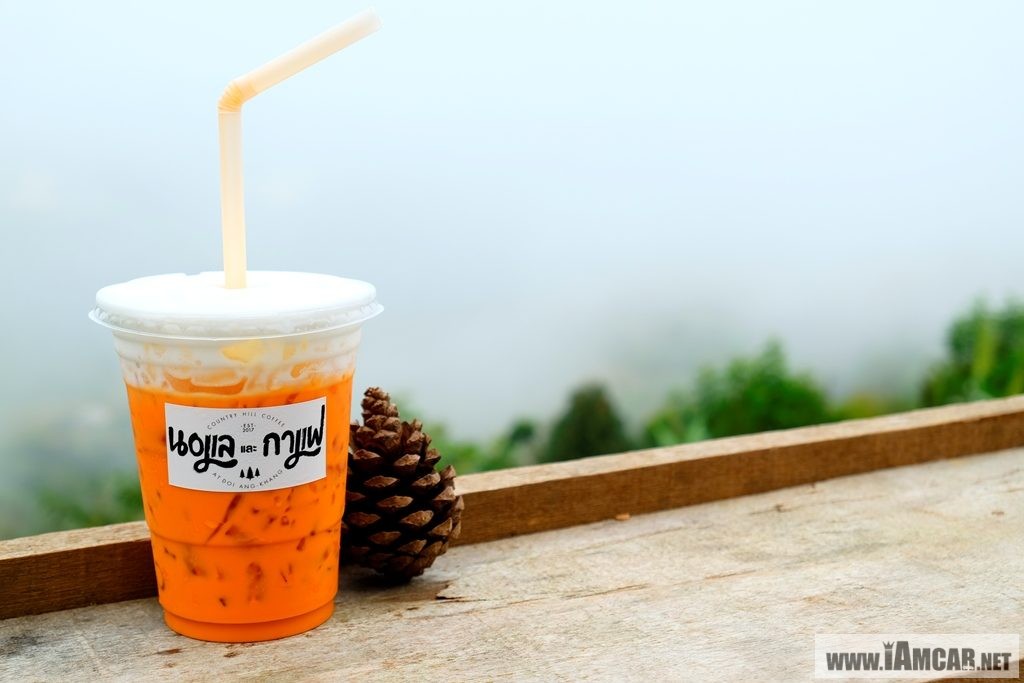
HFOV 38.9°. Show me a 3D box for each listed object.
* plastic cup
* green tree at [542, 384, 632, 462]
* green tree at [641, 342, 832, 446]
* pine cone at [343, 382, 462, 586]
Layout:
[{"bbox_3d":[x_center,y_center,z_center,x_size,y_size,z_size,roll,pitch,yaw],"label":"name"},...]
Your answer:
[{"bbox_3d":[-0.096,0.040,0.520,0.101,0.118,0.101,-2,11,-10],"label":"plastic cup"},{"bbox_3d":[0.940,1.600,18.200,1.300,2.200,1.300,0,11,0],"label":"green tree"},{"bbox_3d":[2.170,0.950,14.200,1.900,2.000,1.800,0,11,0],"label":"green tree"},{"bbox_3d":[-0.047,0.055,0.562,0.057,0.075,0.057,-4,11,0],"label":"pine cone"}]

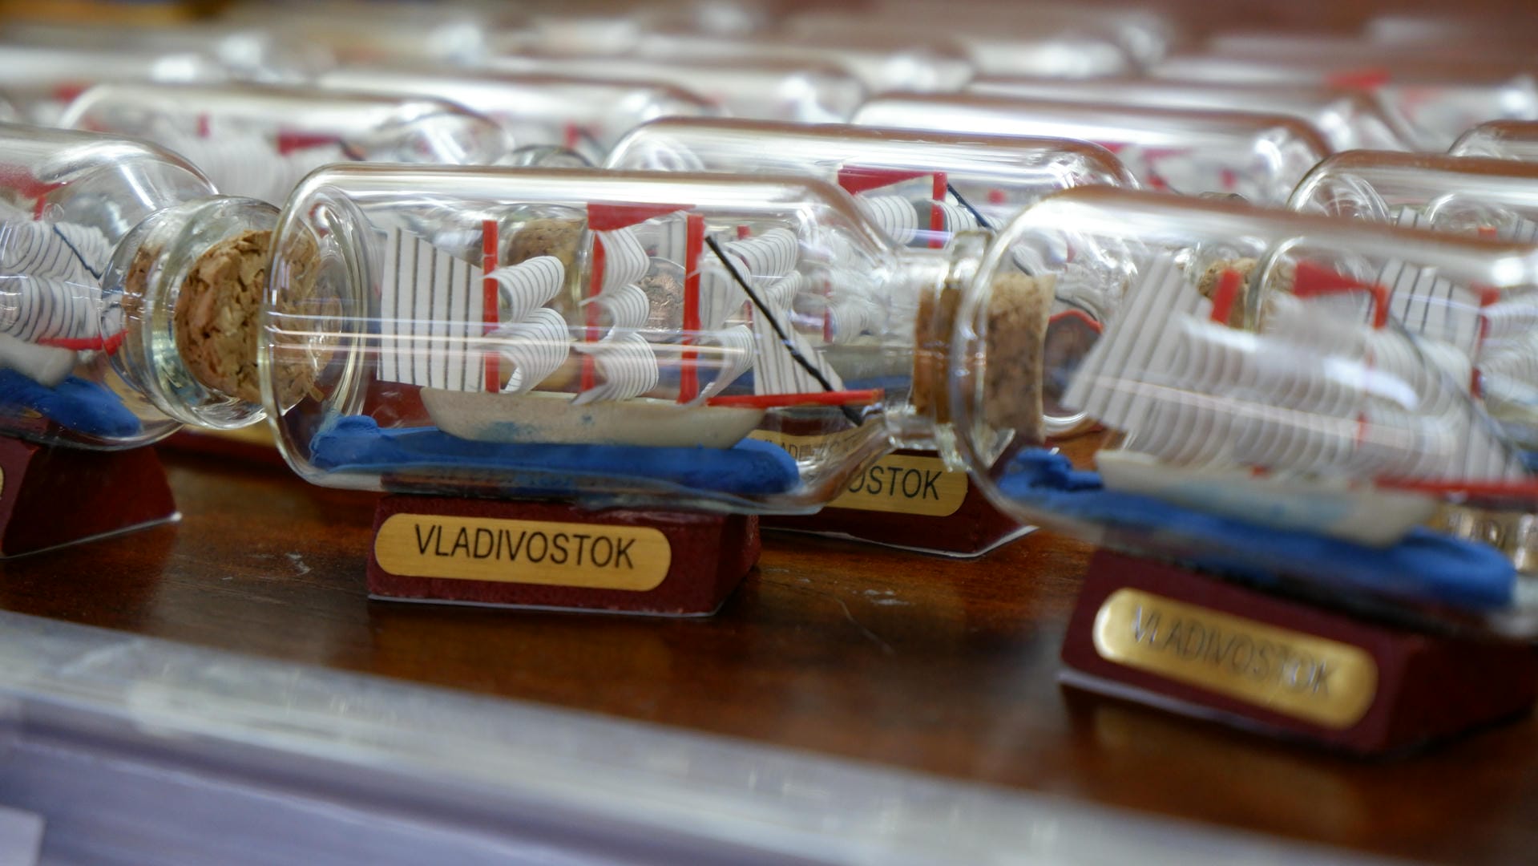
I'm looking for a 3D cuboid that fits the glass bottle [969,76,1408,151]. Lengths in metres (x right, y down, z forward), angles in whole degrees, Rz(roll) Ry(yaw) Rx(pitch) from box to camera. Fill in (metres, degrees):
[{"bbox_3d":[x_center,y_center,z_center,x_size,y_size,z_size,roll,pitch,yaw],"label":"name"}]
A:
[{"bbox_3d":[0.080,-0.039,0.501,0.099,0.047,0.047,4,13,17],"label":"glass bottle"}]

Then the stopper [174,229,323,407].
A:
[{"bbox_3d":[-0.078,-0.017,0.388,0.024,0.024,0.018,-12,17,-43],"label":"stopper"}]

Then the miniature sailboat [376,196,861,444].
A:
[{"bbox_3d":[-0.019,-0.015,0.387,0.068,0.034,0.018,2,13,11],"label":"miniature sailboat"}]

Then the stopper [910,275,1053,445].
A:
[{"bbox_3d":[0.030,-0.011,0.378,0.017,0.024,0.024,2,13,11],"label":"stopper"}]

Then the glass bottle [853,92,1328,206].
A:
[{"bbox_3d":[0.062,-0.032,0.473,0.099,0.047,0.047,5,14,22],"label":"glass bottle"}]

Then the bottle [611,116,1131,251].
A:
[{"bbox_3d":[0.025,-0.025,0.440,0.099,0.047,0.047,4,13,19],"label":"bottle"}]

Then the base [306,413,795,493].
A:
[{"bbox_3d":[-0.030,0.004,0.394,0.068,0.009,0.032,2,13,11],"label":"base"}]

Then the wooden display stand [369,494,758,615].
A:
[{"bbox_3d":[-0.029,0.015,0.400,0.049,0.014,0.030,2,13,12],"label":"wooden display stand"}]

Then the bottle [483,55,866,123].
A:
[{"bbox_3d":[-0.013,-0.052,0.563,0.099,0.047,0.047,2,13,8],"label":"bottle"}]

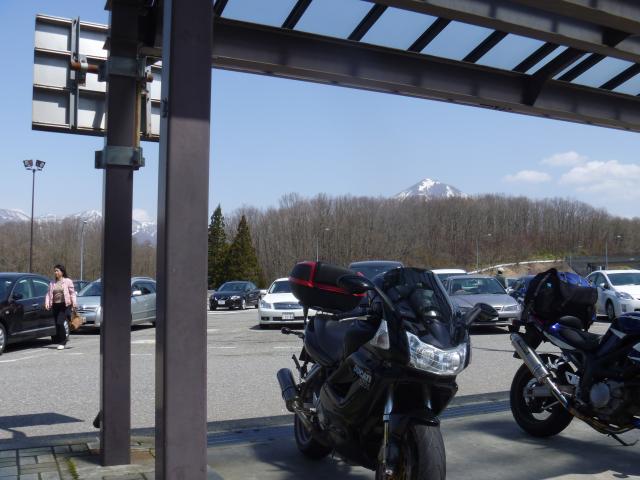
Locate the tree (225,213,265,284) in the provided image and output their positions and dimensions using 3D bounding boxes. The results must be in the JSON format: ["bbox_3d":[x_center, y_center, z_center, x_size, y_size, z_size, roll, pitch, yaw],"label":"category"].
[{"bbox_3d":[-9.638,1.759,82.050,5.000,9.600,5.000,0,-4,0],"label":"tree"}]

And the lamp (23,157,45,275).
[{"bbox_3d":[-20.512,-0.789,46.139,1.500,10.100,0.600,1,-4,-21],"label":"lamp"}]

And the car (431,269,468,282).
[{"bbox_3d":[5.037,2.031,24.922,1.700,1.820,4.400,0,-4,2],"label":"car"}]

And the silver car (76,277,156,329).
[{"bbox_3d":[-5.900,1.816,18.924,1.740,1.500,4.500,-1,-4,9],"label":"silver car"}]

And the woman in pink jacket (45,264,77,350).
[{"bbox_3d":[-5.003,1.304,12.500,0.540,1.640,0.380,-1,-4,17],"label":"woman in pink jacket"}]

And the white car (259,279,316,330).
[{"bbox_3d":[-0.800,1.931,20.770,1.800,1.490,4.800,0,-4,2],"label":"white car"}]

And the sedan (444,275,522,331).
[{"bbox_3d":[4.420,1.818,18.723,1.710,1.470,4.500,0,-4,2],"label":"sedan"}]

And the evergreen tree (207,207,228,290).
[{"bbox_3d":[-12.809,1.160,82.088,3.600,10.800,3.600,0,-4,0],"label":"evergreen tree"}]

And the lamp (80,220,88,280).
[{"bbox_3d":[-34.188,2.207,93.221,0.350,10.000,2.100,2,-4,-30],"label":"lamp"}]

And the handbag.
[{"bbox_3d":[-4.685,1.530,12.450,0.160,0.410,0.280,-3,-4,37],"label":"handbag"}]

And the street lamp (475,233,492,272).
[{"bbox_3d":[29.520,3.677,116.697,2.200,10.000,0.350,-1,-4,17],"label":"street lamp"}]

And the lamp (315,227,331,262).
[{"bbox_3d":[0.494,2.916,104.540,2.100,10.000,0.350,-2,-4,30],"label":"lamp"}]

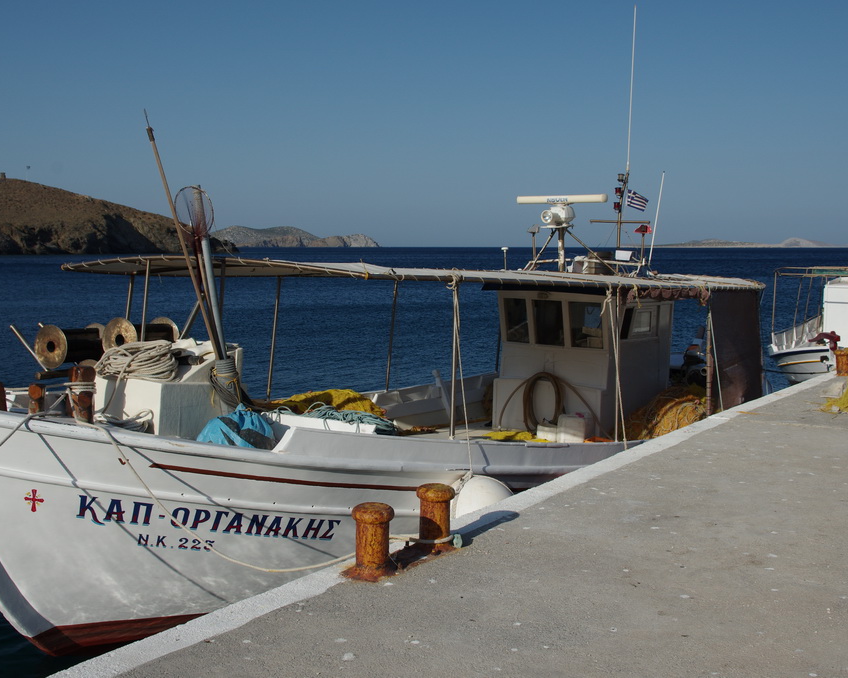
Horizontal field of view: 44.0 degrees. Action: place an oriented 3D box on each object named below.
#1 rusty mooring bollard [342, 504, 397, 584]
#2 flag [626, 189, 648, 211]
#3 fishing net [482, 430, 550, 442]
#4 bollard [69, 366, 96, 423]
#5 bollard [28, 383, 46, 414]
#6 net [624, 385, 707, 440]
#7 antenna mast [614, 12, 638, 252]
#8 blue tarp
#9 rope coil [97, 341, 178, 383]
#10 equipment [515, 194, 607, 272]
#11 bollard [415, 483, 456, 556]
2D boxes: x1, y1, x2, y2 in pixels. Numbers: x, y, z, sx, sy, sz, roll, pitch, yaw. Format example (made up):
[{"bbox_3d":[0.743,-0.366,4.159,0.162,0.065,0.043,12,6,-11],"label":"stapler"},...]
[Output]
[{"bbox_3d":[-0.283,1.050,5.491,0.260,0.355,0.260,0,5,0],"label":"rusty mooring bollard"},{"bbox_3d":[2.663,-1.734,13.099,0.280,0.260,0.080,1,5,8],"label":"flag"},{"bbox_3d":[1.009,1.063,11.336,0.750,0.140,0.450,4,6,36],"label":"fishing net"},{"bbox_3d":[-1.965,0.320,6.051,0.140,0.320,0.140,4,6,36],"label":"bollard"},{"bbox_3d":[-2.209,0.340,6.003,0.100,0.190,0.100,4,6,36],"label":"bollard"},{"bbox_3d":[2.763,0.850,11.819,0.850,0.600,1.250,4,6,36],"label":"net"},{"bbox_3d":[2.536,-2.596,13.124,0.160,3.099,0.150,7,6,36],"label":"antenna mast"},{"bbox_3d":[-1.201,0.580,6.726,0.480,0.320,0.380,4,6,36],"label":"blue tarp"},{"bbox_3d":[-1.906,0.149,6.939,0.520,0.240,0.460,4,6,36],"label":"rope coil"},{"bbox_3d":[1.563,-1.200,11.941,1.080,0.880,0.450,3,6,30],"label":"equipment"},{"bbox_3d":[0.068,1.011,5.929,0.245,0.355,0.245,0,5,0],"label":"bollard"}]

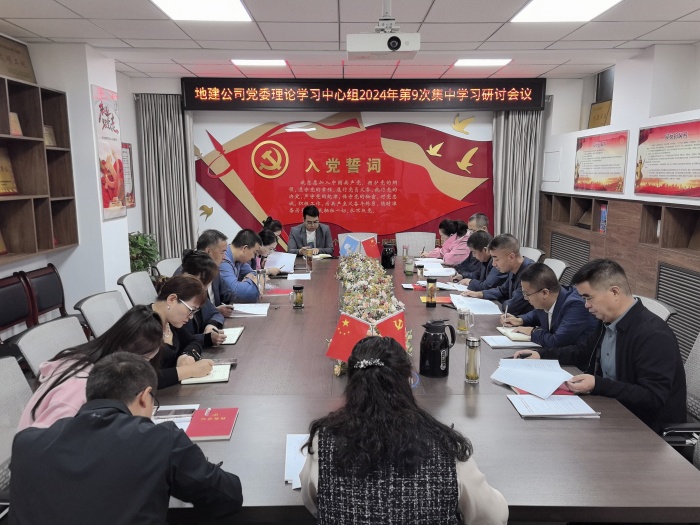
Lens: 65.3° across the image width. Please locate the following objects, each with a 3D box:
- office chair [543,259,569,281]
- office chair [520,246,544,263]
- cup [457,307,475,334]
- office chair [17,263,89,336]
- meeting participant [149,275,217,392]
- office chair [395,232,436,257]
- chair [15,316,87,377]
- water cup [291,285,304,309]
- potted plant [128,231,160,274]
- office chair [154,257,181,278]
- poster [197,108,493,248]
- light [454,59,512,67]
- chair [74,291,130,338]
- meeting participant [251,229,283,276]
[{"bbox_3d":[1.399,0.465,4.501,0.600,0.970,0.600,0,10,-1],"label":"office chair"},{"bbox_3d":[1.421,0.360,5.150,0.620,0.990,0.580,0,9,-1],"label":"office chair"},{"bbox_3d":[0.687,0.346,3.223,0.098,0.134,0.076,0,10,-1],"label":"cup"},{"bbox_3d":[-2.371,0.479,4.590,0.570,0.940,0.500,0,9,-1],"label":"office chair"},{"bbox_3d":[-0.966,0.653,2.732,0.700,1.210,0.500,0,9,-1],"label":"meeting participant"},{"bbox_3d":[0.776,0.169,6.238,0.580,0.970,0.600,0,9,-1],"label":"office chair"},{"bbox_3d":[-1.153,0.789,2.630,0.600,0.970,0.600,0,10,2],"label":"chair"},{"bbox_3d":[-0.364,0.230,3.752,0.100,0.153,0.075,0,9,-1],"label":"water cup"},{"bbox_3d":[-2.405,0.154,6.182,0.580,1.015,0.580,0,9,-1],"label":"potted plant"},{"bbox_3d":[-1.204,0.479,4.342,0.600,0.970,0.580,1,9,7],"label":"office chair"},{"bbox_3d":[-0.067,-0.989,7.033,3.840,1.870,0.040,0,9,-1],"label":"poster"},{"bbox_3d":[1.435,-2.139,5.752,0.600,0.060,0.580,0,9,-1],"label":"light"},{"bbox_3d":[-1.202,0.683,3.221,0.620,0.990,0.580,0,9,-1],"label":"chair"},{"bbox_3d":[-1.000,0.272,5.071,0.680,1.180,0.500,0,10,-1],"label":"meeting participant"}]

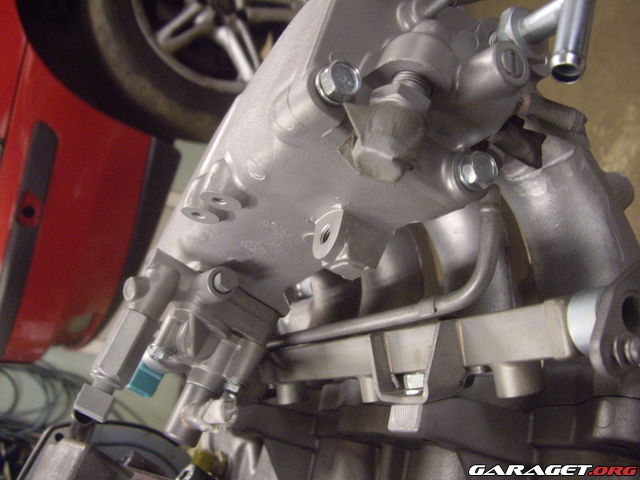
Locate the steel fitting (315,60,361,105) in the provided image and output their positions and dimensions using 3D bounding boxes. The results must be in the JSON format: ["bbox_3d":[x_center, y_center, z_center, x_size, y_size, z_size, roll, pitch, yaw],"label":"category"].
[{"bbox_3d":[0.007,-0.062,0.275,0.009,0.017,0.017,163,108,-65],"label":"steel fitting"}]

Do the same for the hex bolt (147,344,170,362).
[{"bbox_3d":[-0.101,0.071,0.440,0.014,0.014,0.008,90,-160,-56],"label":"hex bolt"}]

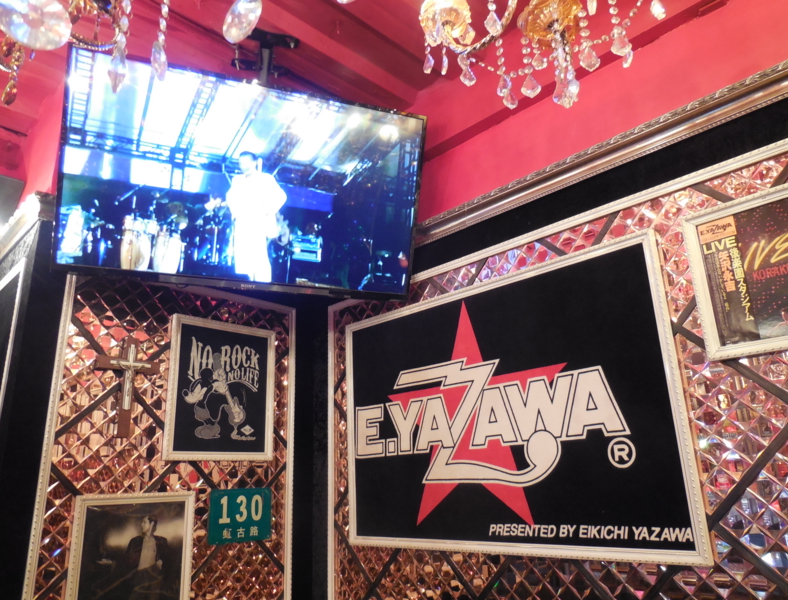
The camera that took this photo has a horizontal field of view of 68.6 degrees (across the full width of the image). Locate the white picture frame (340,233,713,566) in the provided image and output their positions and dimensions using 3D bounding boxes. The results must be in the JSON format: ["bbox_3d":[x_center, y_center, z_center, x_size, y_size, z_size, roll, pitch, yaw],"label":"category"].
[{"bbox_3d":[0.268,0.355,1.838,1.194,0.792,0.030,-19,-24,42],"label":"white picture frame"}]

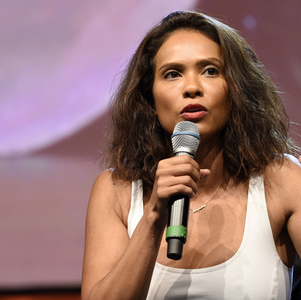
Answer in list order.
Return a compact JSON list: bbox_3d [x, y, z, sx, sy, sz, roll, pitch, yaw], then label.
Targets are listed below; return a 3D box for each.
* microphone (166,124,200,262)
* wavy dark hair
[{"bbox_3d":[0.053,0.070,5.350,0.051,0.250,0.051,5,-21,0],"label":"microphone"},{"bbox_3d":[0.088,-0.084,5.480,0.335,0.315,0.270,-3,-5,7],"label":"wavy dark hair"}]

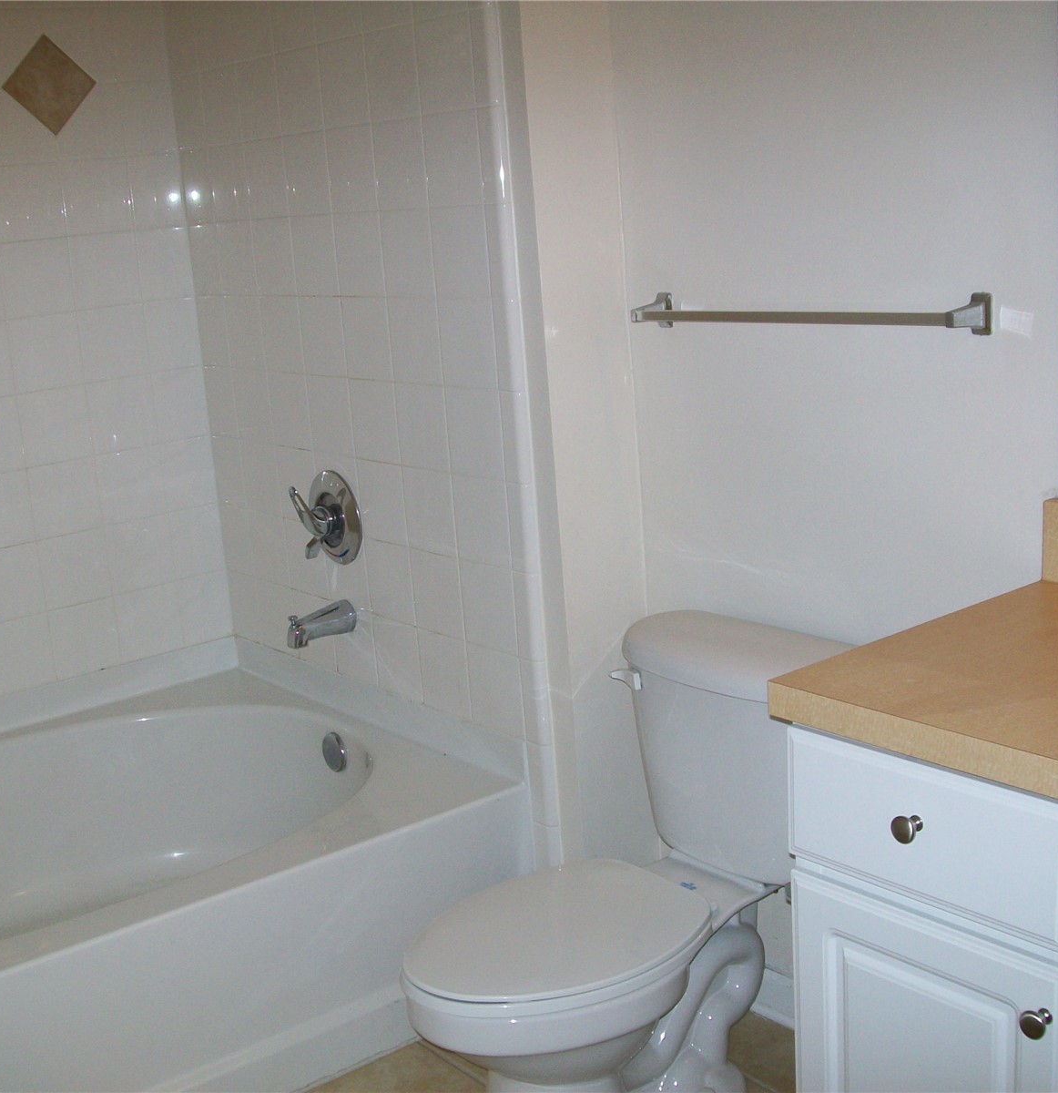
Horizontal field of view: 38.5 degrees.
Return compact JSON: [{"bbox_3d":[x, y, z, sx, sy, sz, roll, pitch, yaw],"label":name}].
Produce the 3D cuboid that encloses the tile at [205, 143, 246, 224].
[{"bbox_3d":[-0.602,-0.733,3.067,0.009,0.152,0.152,-15,17,-37],"label":"tile"}]

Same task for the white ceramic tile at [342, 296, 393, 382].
[{"bbox_3d":[-0.302,-0.386,2.817,0.009,0.152,0.152,-14,16,-37],"label":"white ceramic tile"}]

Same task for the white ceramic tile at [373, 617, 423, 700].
[{"bbox_3d":[-0.253,0.214,2.934,0.009,0.151,0.151,-15,17,-37],"label":"white ceramic tile"}]

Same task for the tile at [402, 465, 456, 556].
[{"bbox_3d":[-0.176,-0.064,2.741,0.010,0.152,0.152,-15,17,-37],"label":"tile"}]

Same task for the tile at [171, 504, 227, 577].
[{"bbox_3d":[-0.737,-0.013,3.388,0.123,0.151,0.010,-14,17,-38],"label":"tile"}]

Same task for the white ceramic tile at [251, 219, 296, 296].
[{"bbox_3d":[-0.498,-0.569,2.987,0.010,0.152,0.152,-15,17,-37],"label":"white ceramic tile"}]

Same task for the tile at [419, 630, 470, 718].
[{"bbox_3d":[-0.153,0.234,2.792,0.010,0.152,0.152,-15,17,-37],"label":"tile"}]

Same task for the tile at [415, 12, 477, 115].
[{"bbox_3d":[-0.131,-0.775,2.429,0.010,0.152,0.152,-15,17,-37],"label":"tile"}]

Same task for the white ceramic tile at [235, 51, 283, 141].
[{"bbox_3d":[-0.518,-0.862,2.925,0.009,0.151,0.151,-15,17,-37],"label":"white ceramic tile"}]

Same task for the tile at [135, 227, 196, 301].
[{"bbox_3d":[-0.779,-0.606,3.252,0.123,0.151,0.010,-14,17,-38],"label":"tile"}]

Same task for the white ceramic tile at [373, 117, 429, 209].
[{"bbox_3d":[-0.221,-0.665,2.638,0.010,0.152,0.152,-15,17,-38],"label":"white ceramic tile"}]

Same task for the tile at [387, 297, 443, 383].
[{"bbox_3d":[-0.200,-0.367,2.708,0.010,0.152,0.152,-15,17,-38],"label":"tile"}]

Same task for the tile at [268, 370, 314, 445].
[{"bbox_3d":[-0.476,-0.273,3.041,0.010,0.152,0.152,-15,17,-37],"label":"tile"}]

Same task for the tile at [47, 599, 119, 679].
[{"bbox_3d":[-0.954,0.197,3.260,0.152,0.152,0.009,-14,16,-37],"label":"tile"}]

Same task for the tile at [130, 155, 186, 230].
[{"bbox_3d":[-0.786,-0.747,3.193,0.121,0.152,0.009,-15,17,-37],"label":"tile"}]

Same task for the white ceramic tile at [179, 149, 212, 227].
[{"bbox_3d":[-0.698,-0.759,3.212,0.010,0.152,0.129,-15,17,-38],"label":"white ceramic tile"}]

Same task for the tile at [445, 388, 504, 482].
[{"bbox_3d":[-0.089,-0.192,2.587,0.010,0.152,0.152,-15,17,-37],"label":"tile"}]

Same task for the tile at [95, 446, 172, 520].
[{"bbox_3d":[-0.851,-0.132,3.238,0.152,0.152,0.010,-15,17,-37],"label":"tile"}]

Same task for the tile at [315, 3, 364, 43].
[{"bbox_3d":[-0.338,-0.975,2.689,0.010,0.152,0.152,-15,17,-38],"label":"tile"}]

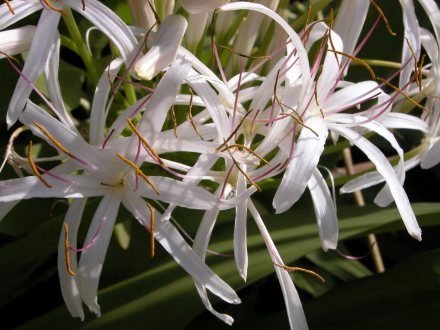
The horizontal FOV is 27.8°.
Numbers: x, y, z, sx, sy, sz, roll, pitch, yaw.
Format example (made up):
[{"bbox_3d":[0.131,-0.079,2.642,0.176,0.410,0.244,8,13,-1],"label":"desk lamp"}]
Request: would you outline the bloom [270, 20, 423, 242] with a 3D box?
[{"bbox_3d":[0.071,-0.019,0.500,0.085,0.120,0.080,-5,-13,-16],"label":"bloom"}]

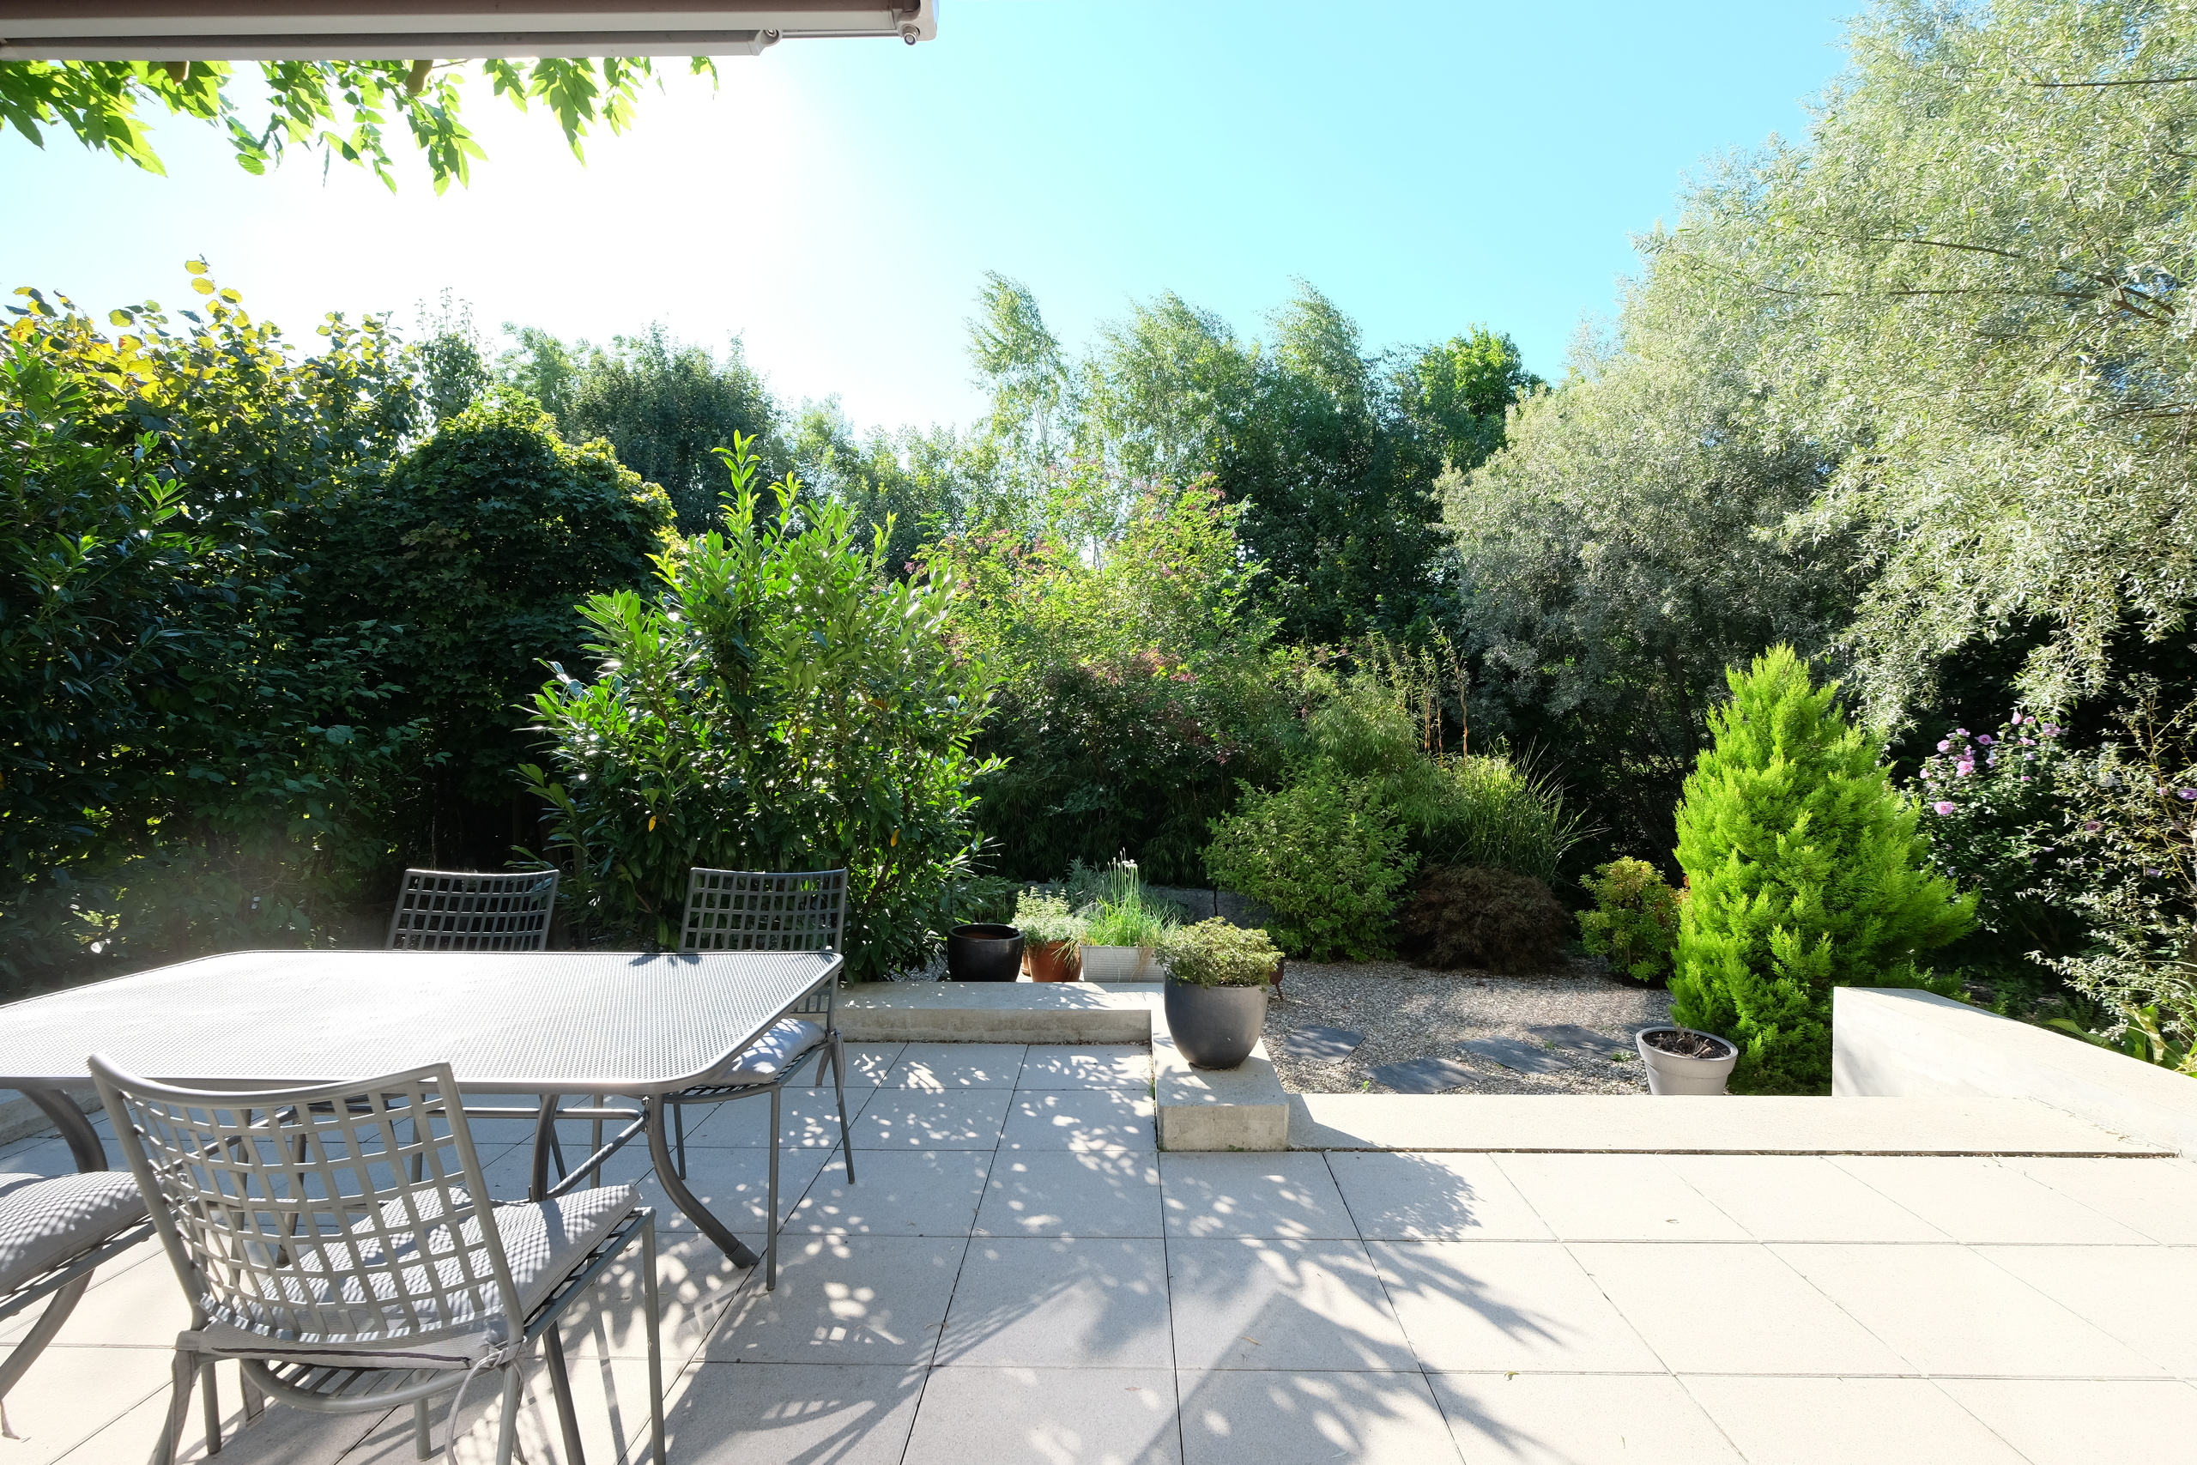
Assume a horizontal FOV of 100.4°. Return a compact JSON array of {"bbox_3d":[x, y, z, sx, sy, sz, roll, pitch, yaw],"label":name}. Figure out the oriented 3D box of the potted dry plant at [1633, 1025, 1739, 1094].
[{"bbox_3d":[2.593,1.431,4.019,0.440,0.340,0.440,7,1,0],"label":"potted dry plant"}]

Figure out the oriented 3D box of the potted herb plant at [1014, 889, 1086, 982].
[{"bbox_3d":[-0.224,1.037,4.484,0.340,0.520,0.320,0,1,0],"label":"potted herb plant"}]

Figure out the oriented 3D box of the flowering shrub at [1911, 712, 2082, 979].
[{"bbox_3d":[5.471,0.712,5.610,0.950,1.700,0.950,0,1,0],"label":"flowering shrub"}]

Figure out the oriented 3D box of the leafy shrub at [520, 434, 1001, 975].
[{"bbox_3d":[-1.796,-0.103,4.849,2.400,2.880,2.100,0,1,0],"label":"leafy shrub"}]

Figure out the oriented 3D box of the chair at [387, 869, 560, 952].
[{"bbox_3d":[-1.864,0.898,2.552,0.510,0.900,0.630,0,1,1],"label":"chair"}]

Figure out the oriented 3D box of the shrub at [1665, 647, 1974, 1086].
[{"bbox_3d":[3.861,0.621,4.959,1.330,2.220,1.300,0,1,0],"label":"shrub"}]

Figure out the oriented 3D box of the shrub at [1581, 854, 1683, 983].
[{"bbox_3d":[3.688,1.274,6.317,0.740,0.880,0.720,0,1,0],"label":"shrub"}]

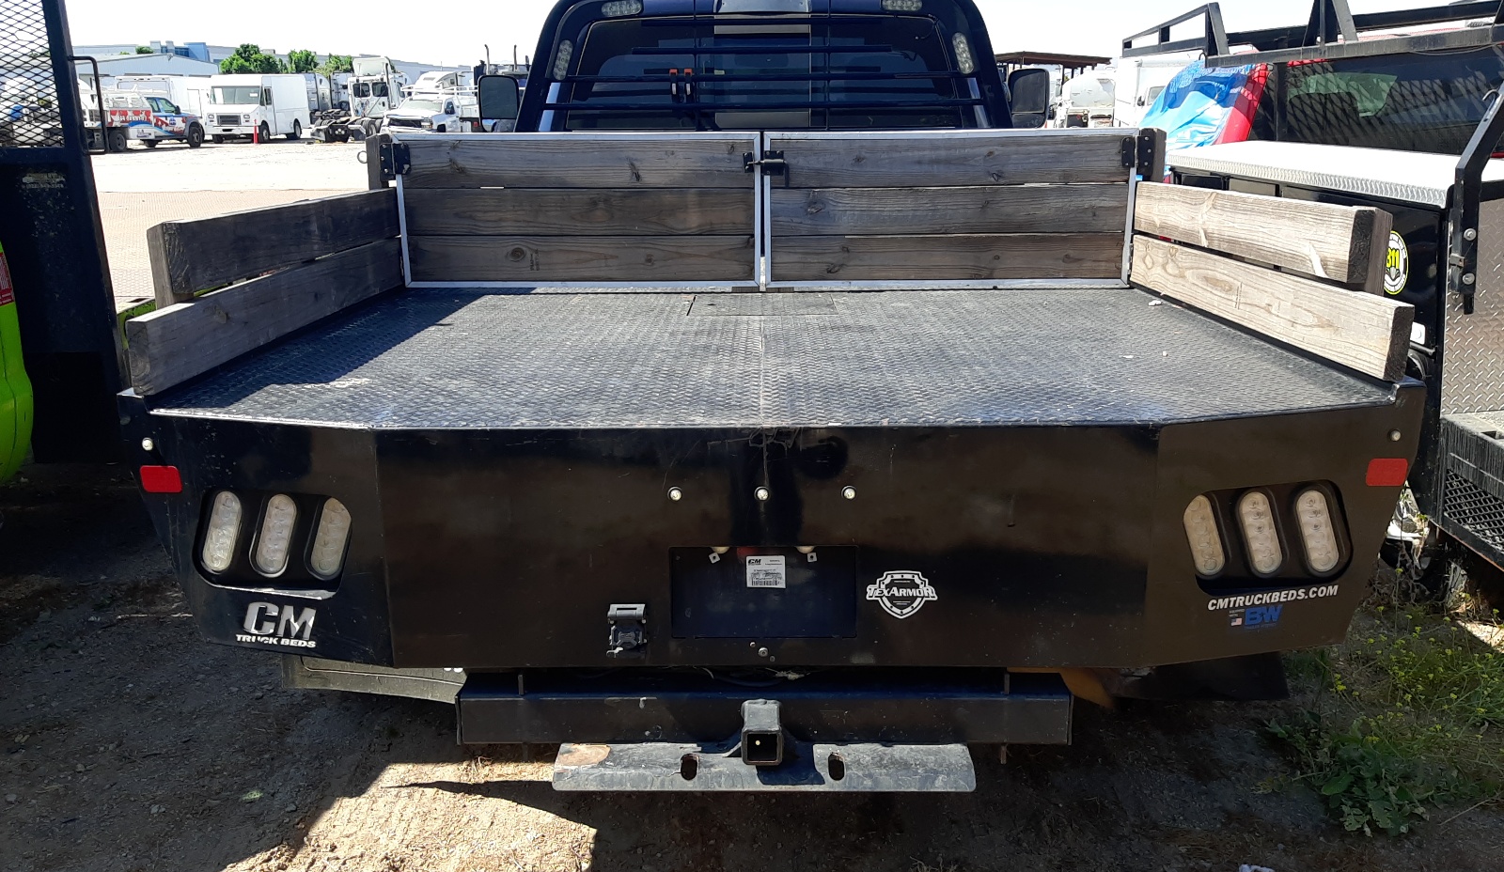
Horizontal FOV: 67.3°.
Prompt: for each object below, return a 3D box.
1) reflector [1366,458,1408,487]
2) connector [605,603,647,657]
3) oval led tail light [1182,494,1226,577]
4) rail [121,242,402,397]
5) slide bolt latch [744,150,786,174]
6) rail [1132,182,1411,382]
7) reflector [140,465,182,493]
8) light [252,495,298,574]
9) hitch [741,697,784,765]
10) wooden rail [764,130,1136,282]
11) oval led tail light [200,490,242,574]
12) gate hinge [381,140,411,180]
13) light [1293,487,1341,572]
[{"bbox_3d":[1.178,0.069,2.091,0.094,0.051,0.010,-5,16,-16],"label":"reflector"},{"bbox_3d":[-0.222,0.343,2.018,0.068,0.100,0.054,0,15,1],"label":"connector"},{"bbox_3d":[0.831,0.183,2.082,0.064,0.170,0.030,-20,19,-10],"label":"oval led tail light"},{"bbox_3d":[-1.152,-0.351,2.897,0.038,0.139,1.558,0,15,1],"label":"rail"},{"bbox_3d":[0.039,-0.853,3.528,0.132,0.076,0.030,0,15,1],"label":"slide bolt latch"},{"bbox_3d":[1.188,-0.433,2.746,0.049,0.304,1.428,0,15,1],"label":"rail"},{"bbox_3d":[-1.129,0.084,2.155,0.087,0.054,0.012,4,16,16],"label":"reflector"},{"bbox_3d":[-0.897,0.186,2.142,0.064,0.170,0.030,20,19,11],"label":"light"},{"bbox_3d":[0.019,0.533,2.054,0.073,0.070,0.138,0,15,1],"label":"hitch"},{"bbox_3d":[0.622,-0.718,3.591,1.161,0.487,0.040,0,15,1],"label":"wooden rail"},{"bbox_3d":[-0.996,0.177,2.139,0.059,0.166,0.034,18,17,5],"label":"oval led tail light"},{"bbox_3d":[-1.075,-0.839,3.429,0.093,0.093,0.018,0,15,1],"label":"gate hinge"},{"bbox_3d":[1.047,0.174,2.106,0.055,0.167,0.034,-18,17,-3],"label":"light"}]

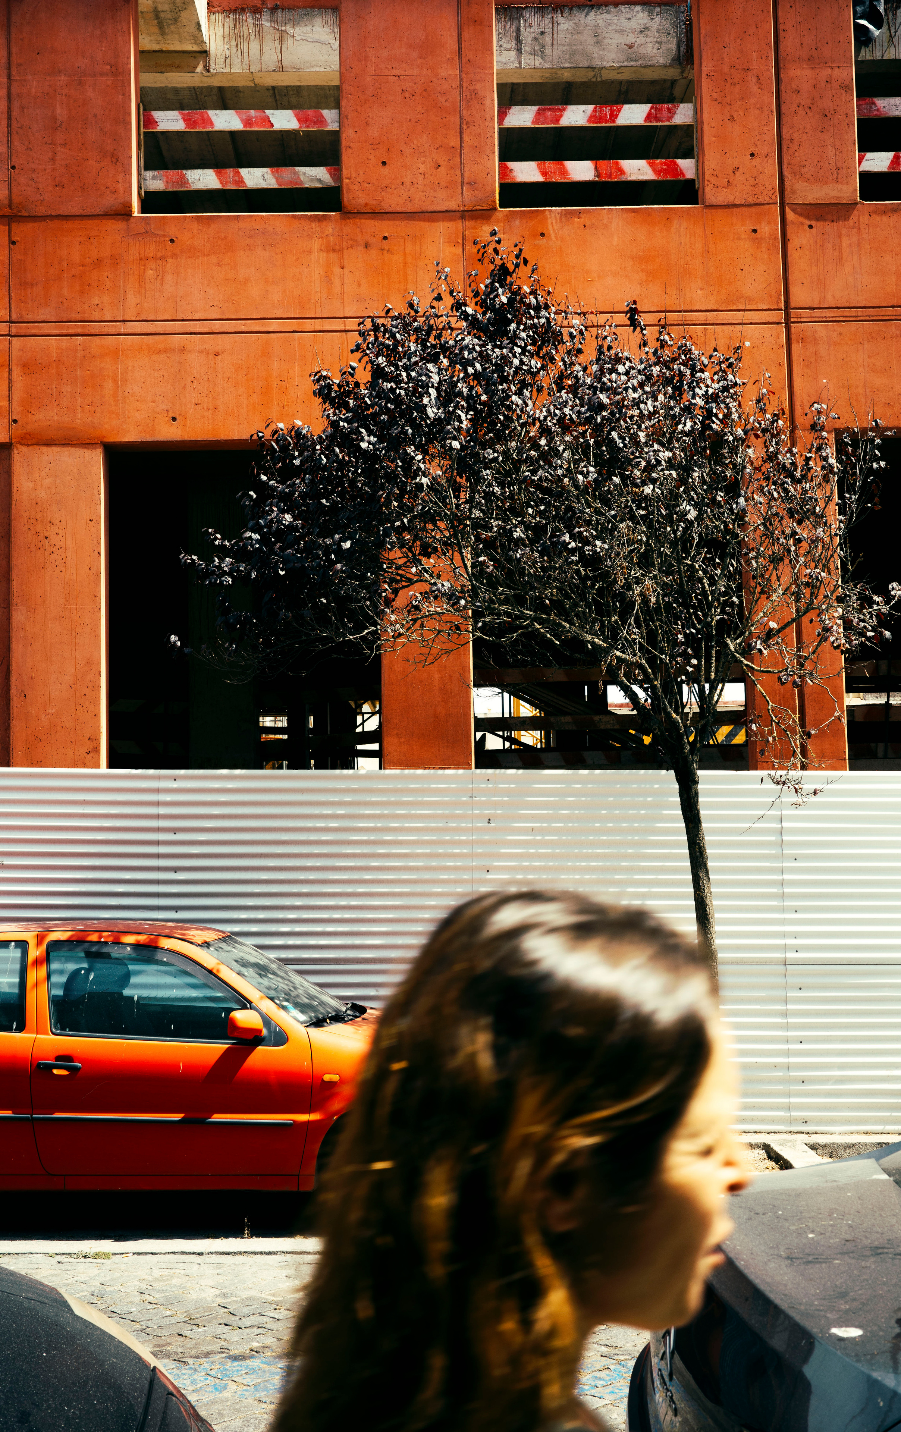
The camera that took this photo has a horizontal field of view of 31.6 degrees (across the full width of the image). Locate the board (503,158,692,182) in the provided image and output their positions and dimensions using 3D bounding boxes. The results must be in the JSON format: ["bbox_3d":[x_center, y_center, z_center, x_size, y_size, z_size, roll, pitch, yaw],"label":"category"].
[{"bbox_3d":[1.111,-4.154,12.104,1.530,0.155,0.030,-1,-4,0],"label":"board"}]

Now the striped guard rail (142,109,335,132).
[{"bbox_3d":[-1.597,-4.545,12.138,1.530,0.155,0.030,0,-4,0],"label":"striped guard rail"}]

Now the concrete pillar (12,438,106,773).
[{"bbox_3d":[-2.861,0.293,11.666,0.670,4.550,0.320,-1,-4,0],"label":"concrete pillar"}]

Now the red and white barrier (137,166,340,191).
[{"bbox_3d":[-1.702,-4.406,13.058,1.630,0.153,0.030,-2,-4,-1],"label":"red and white barrier"}]

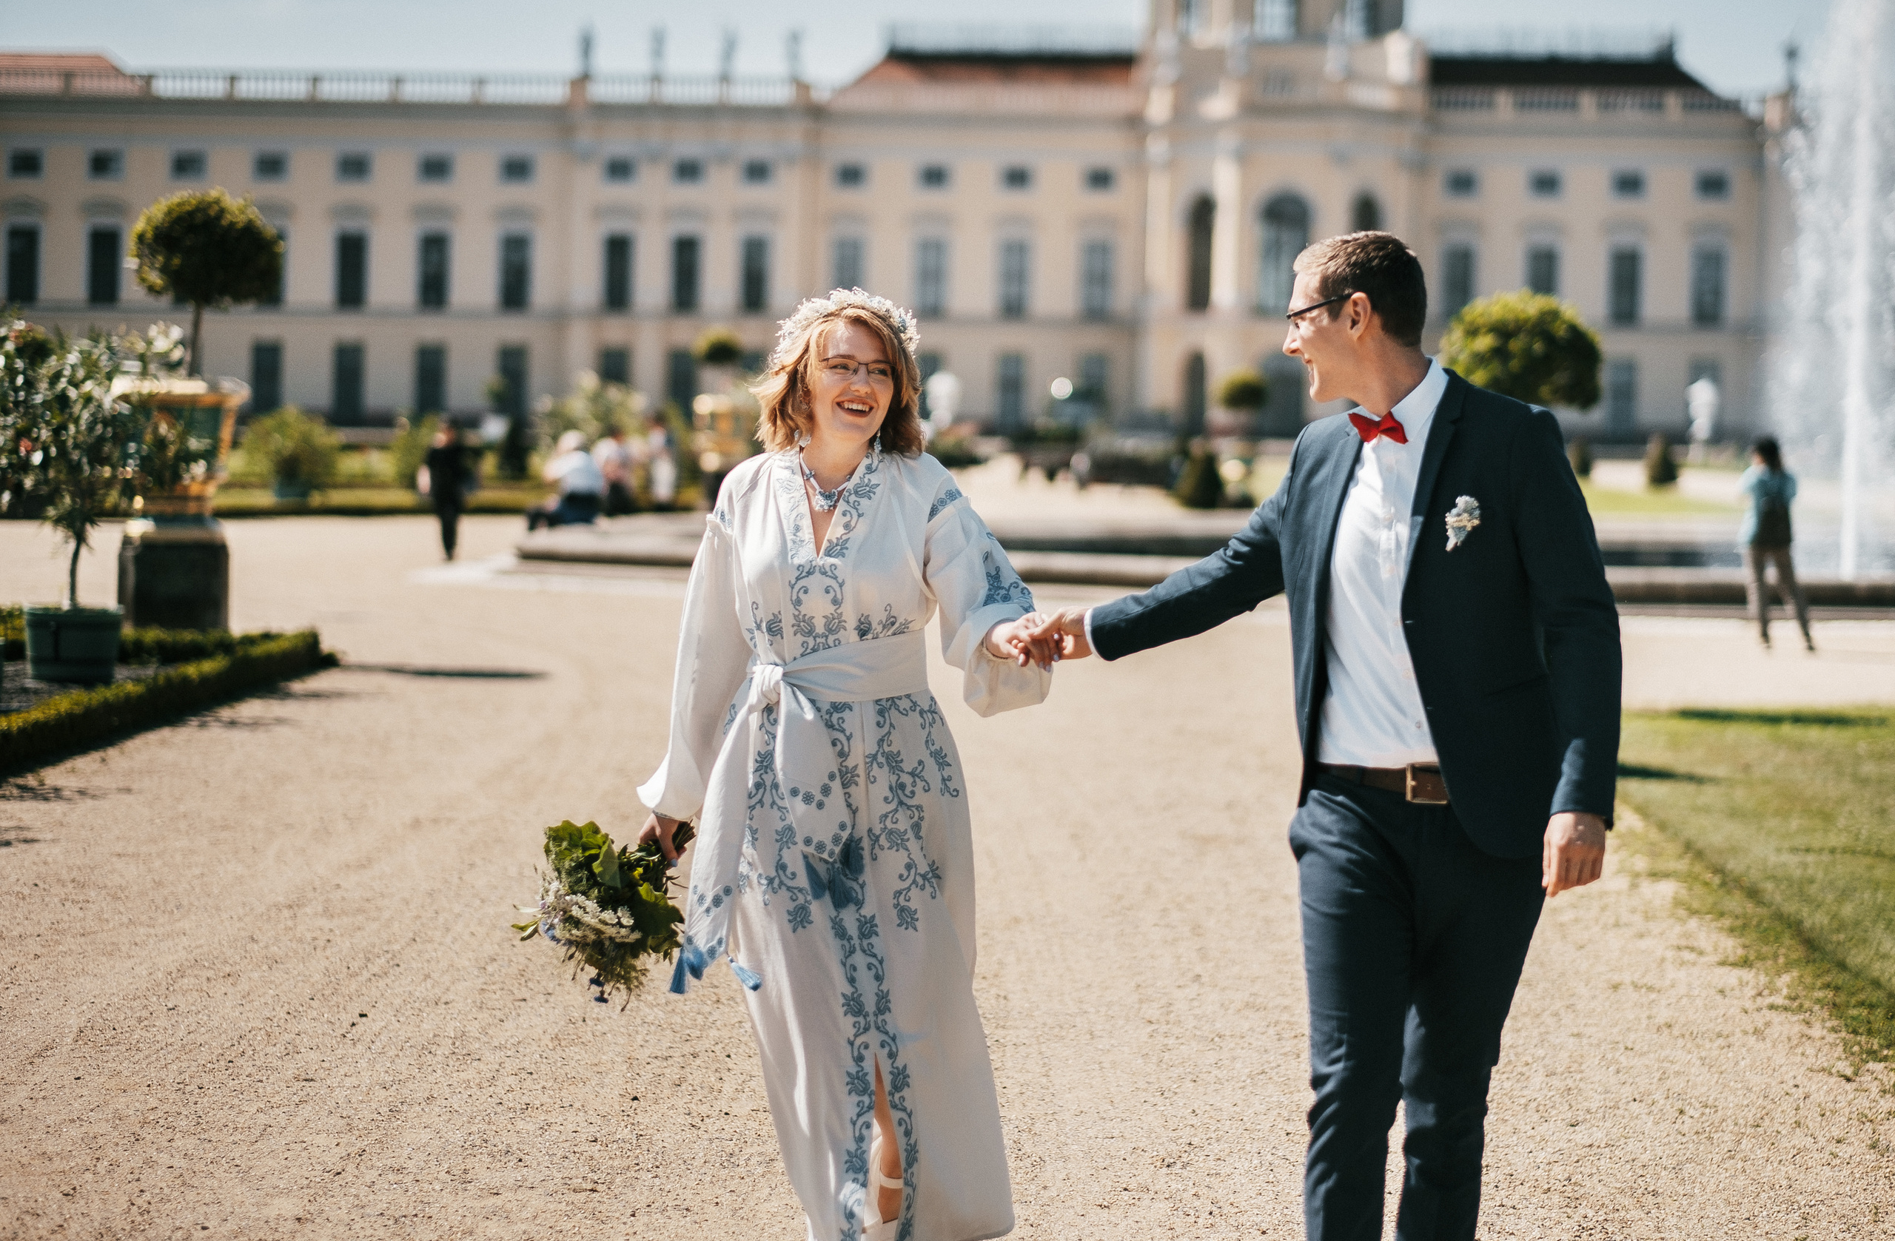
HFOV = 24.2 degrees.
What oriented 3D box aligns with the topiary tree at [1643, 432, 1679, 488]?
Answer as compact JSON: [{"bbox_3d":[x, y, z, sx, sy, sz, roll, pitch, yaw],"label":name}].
[{"bbox_3d":[20.196,-4.538,125.000,0.950,1.550,0.950,1,2,0],"label":"topiary tree"}]

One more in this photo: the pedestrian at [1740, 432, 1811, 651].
[{"bbox_3d":[6.332,-0.582,33.800,0.520,1.640,0.420,0,3,-27],"label":"pedestrian"}]

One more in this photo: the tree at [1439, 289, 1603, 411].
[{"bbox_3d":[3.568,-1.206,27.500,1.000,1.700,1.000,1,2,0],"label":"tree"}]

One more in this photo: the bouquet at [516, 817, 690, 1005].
[{"bbox_3d":[-0.600,0.506,7.700,0.320,0.320,0.290,39,-10,0],"label":"bouquet"}]

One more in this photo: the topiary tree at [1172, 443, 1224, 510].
[{"bbox_3d":[5.138,-2.906,90.000,1.000,1.400,1.000,1,2,0],"label":"topiary tree"}]

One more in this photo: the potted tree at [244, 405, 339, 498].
[{"bbox_3d":[-11.287,-2.912,76.000,1.700,1.550,1.600,1,2,0],"label":"potted tree"}]

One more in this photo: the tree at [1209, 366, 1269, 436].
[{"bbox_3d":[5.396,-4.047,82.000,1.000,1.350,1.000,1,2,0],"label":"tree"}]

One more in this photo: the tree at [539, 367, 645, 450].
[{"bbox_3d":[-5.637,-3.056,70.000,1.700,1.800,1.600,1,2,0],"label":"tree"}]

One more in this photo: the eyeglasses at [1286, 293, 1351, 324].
[{"bbox_3d":[0.586,-0.487,6.850,0.140,0.045,0.140,-19,1,7],"label":"eyeglasses"}]

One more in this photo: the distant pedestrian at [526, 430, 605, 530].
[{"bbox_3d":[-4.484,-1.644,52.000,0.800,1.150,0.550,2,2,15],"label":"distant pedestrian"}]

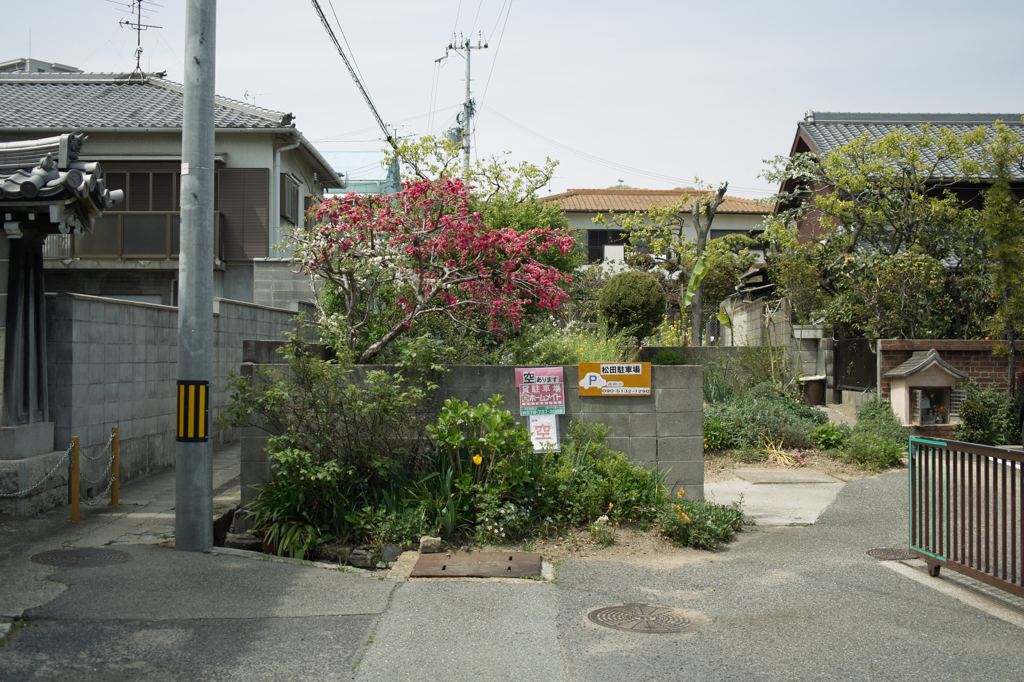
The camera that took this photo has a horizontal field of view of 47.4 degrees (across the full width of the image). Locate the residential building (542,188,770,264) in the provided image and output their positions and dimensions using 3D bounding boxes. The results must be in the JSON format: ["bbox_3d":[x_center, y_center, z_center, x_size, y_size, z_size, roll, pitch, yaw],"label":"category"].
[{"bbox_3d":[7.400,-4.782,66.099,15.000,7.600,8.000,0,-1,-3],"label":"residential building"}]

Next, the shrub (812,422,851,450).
[{"bbox_3d":[3.809,1.139,13.900,0.450,0.360,0.450,0,-1,0],"label":"shrub"}]

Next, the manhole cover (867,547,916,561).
[{"bbox_3d":[2.895,1.629,8.800,0.440,0.040,0.440,-1,1,0],"label":"manhole cover"}]

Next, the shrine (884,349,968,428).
[{"bbox_3d":[4.860,0.545,13.650,0.760,0.910,0.700,0,-1,0],"label":"shrine"}]

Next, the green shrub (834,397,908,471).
[{"bbox_3d":[4.040,1.040,13.150,0.780,0.780,0.820,0,-1,0],"label":"green shrub"}]

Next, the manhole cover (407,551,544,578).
[{"bbox_3d":[-0.239,1.599,8.200,0.890,0.050,0.700,0,2,1],"label":"manhole cover"}]

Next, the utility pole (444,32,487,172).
[{"bbox_3d":[-1.870,-6.614,48.130,1.750,12.200,0.700,0,-1,0],"label":"utility pole"}]

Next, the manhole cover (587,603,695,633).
[{"bbox_3d":[0.787,1.689,7.000,0.650,0.040,0.650,2,1,0],"label":"manhole cover"}]

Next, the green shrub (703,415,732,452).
[{"bbox_3d":[2.310,1.055,13.300,0.450,0.450,0.450,0,-1,0],"label":"green shrub"}]

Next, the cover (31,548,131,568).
[{"bbox_3d":[-2.971,1.520,8.050,0.650,0.040,0.650,3,0,0],"label":"cover"}]

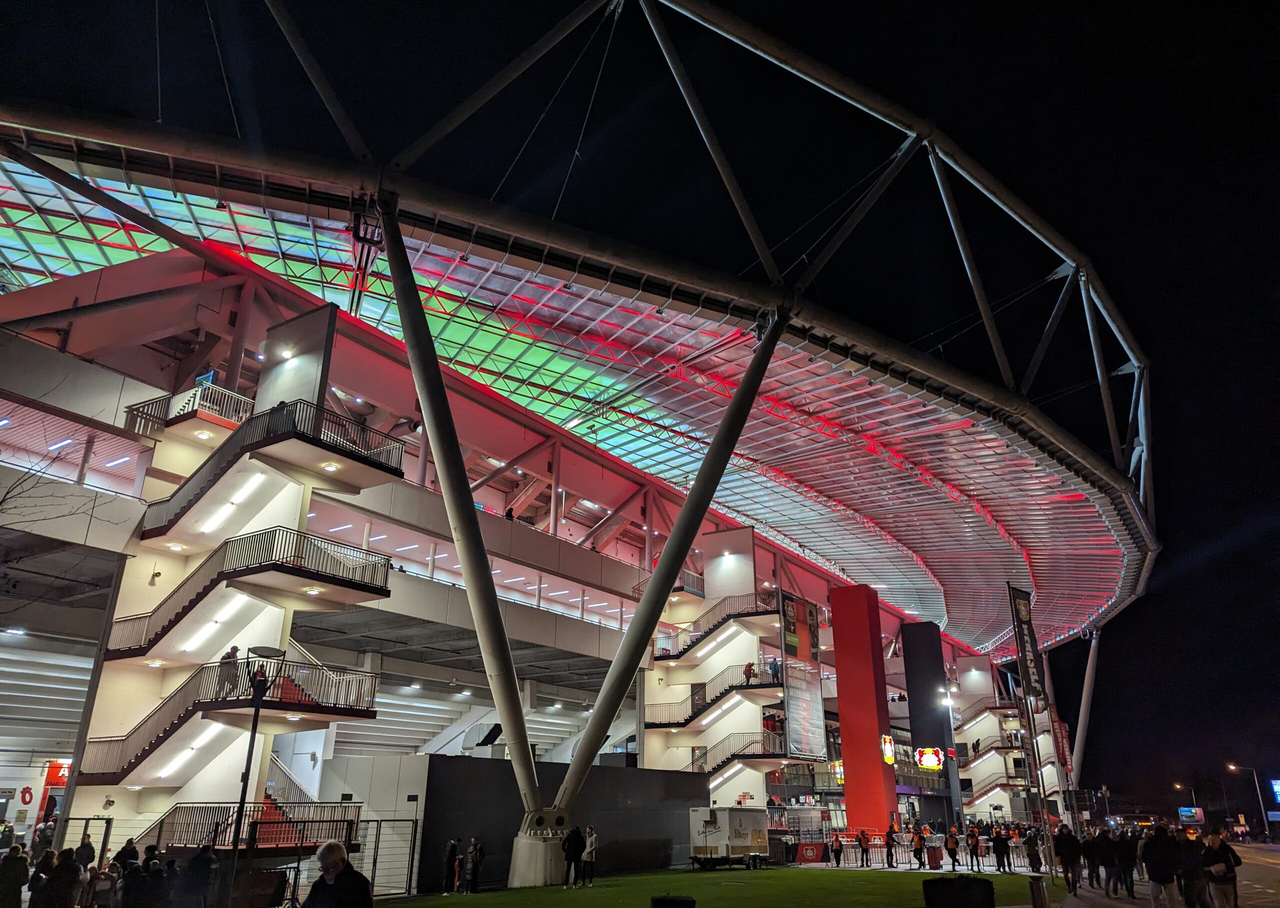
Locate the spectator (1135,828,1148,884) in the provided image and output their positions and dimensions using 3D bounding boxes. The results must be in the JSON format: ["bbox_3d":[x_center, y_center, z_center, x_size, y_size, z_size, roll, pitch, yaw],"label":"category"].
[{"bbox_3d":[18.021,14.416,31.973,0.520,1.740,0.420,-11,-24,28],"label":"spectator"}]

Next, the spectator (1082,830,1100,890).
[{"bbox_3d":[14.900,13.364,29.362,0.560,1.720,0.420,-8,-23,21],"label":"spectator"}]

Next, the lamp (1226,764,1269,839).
[{"bbox_3d":[65.468,37.626,95.637,2.600,7.893,0.350,-10,-24,24],"label":"lamp"}]

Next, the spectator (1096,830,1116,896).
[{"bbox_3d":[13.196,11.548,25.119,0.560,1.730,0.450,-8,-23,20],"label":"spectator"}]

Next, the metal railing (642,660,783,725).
[{"bbox_3d":[5.128,14.658,53.696,8.791,3.083,3.688,-11,-24,27],"label":"metal railing"}]

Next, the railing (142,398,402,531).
[{"bbox_3d":[-12.598,1.102,30.706,7.346,3.230,4.307,-13,-25,30],"label":"railing"}]

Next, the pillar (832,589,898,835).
[{"bbox_3d":[16.357,18.812,64.704,2.785,18.000,2.785,-12,-25,29],"label":"pillar"}]

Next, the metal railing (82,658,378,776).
[{"bbox_3d":[-12.842,8.456,27.939,7.788,3.044,4.307,-13,-25,30],"label":"metal railing"}]

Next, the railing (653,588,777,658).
[{"bbox_3d":[5.351,10.880,55.067,8.348,3.334,3.688,-11,-24,27],"label":"railing"}]

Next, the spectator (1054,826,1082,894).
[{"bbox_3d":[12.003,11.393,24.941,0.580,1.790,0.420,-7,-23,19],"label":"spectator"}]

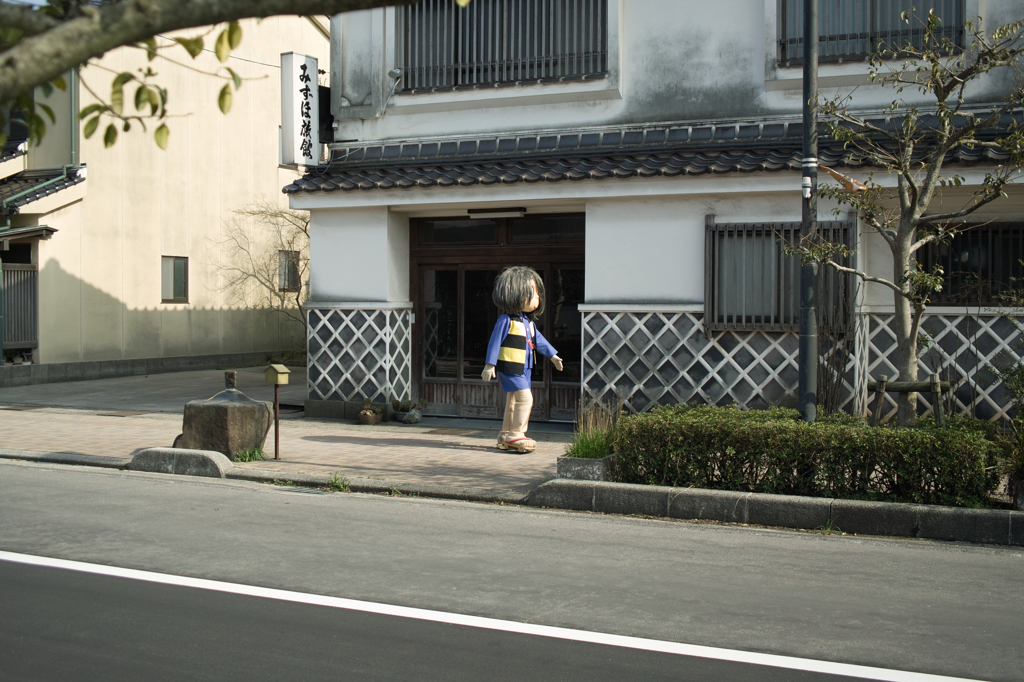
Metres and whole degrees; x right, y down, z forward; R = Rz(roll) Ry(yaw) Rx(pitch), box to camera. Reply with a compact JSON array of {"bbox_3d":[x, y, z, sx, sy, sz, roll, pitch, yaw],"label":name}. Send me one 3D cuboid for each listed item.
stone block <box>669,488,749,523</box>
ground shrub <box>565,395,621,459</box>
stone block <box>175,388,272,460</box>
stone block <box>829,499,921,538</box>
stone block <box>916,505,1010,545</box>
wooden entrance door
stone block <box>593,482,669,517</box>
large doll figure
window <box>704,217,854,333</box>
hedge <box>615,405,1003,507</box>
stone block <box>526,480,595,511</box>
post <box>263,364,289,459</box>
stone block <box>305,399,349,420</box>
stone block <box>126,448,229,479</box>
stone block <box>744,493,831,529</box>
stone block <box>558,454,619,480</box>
[{"bbox_3d":[1.526,1.260,8.986,0.599,0.215,0.180,1,3,25],"label":"stone block"},{"bbox_3d":[0.679,0.721,9.836,0.400,0.540,0.380,1,3,20],"label":"ground shrub"},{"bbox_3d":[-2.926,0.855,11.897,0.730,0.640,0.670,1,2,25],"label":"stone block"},{"bbox_3d":[2.640,1.281,8.455,0.595,0.215,0.180,1,3,25],"label":"stone block"},{"bbox_3d":[3.110,1.271,8.015,0.590,0.195,0.220,1,2,25],"label":"stone block"},{"bbox_3d":[-0.097,-0.294,14.628,2.625,2.575,0.150,1,3,24],"label":"wooden entrance door"},{"bbox_3d":[0.963,1.229,9.064,0.606,0.195,0.220,1,2,25],"label":"stone block"},{"bbox_3d":[0.100,0.182,12.279,0.570,1.911,0.950,2,2,38],"label":"large doll figure"},{"bbox_3d":[2.879,-0.696,12.496,1.620,1.285,0.200,1,2,25],"label":"window"},{"bbox_3d":[2.369,0.886,9.364,2.770,0.585,1.470,1,2,25],"label":"hedge"},{"bbox_3d":[0.425,1.218,9.315,0.586,0.195,0.220,1,2,25],"label":"stone block"},{"bbox_3d":[-2.359,0.717,11.695,0.200,0.955,0.170,2,3,33],"label":"post"},{"bbox_3d":[-2.346,0.881,15.144,0.615,0.187,0.300,1,2,25],"label":"stone block"},{"bbox_3d":[-3.212,1.167,11.303,1.180,0.220,0.180,1,3,25],"label":"stone block"},{"bbox_3d":[2.084,1.270,8.720,0.627,0.215,0.180,1,3,25],"label":"stone block"},{"bbox_3d":[0.625,1.106,9.841,0.395,0.288,0.400,1,3,20],"label":"stone block"}]

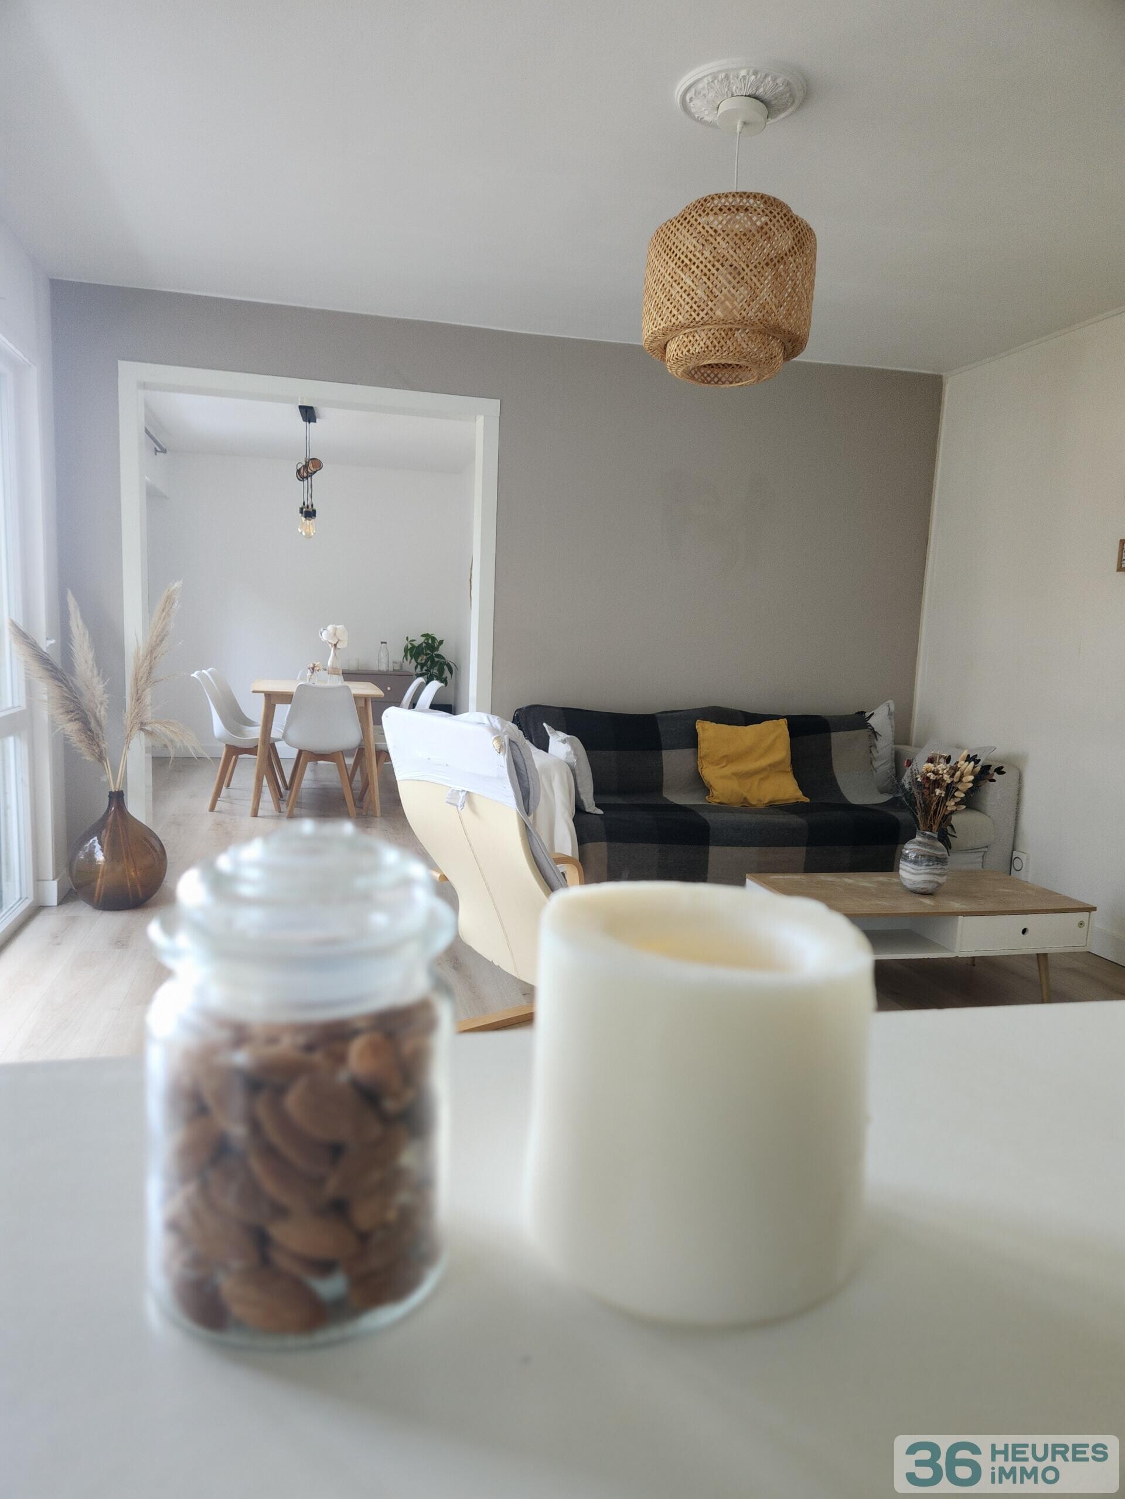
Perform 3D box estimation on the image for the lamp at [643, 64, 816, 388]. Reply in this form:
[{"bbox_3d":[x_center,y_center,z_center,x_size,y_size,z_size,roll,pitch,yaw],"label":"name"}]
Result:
[{"bbox_3d":[0.415,-1.254,2.437,0.410,0.645,0.410,2,8,0],"label":"lamp"}]

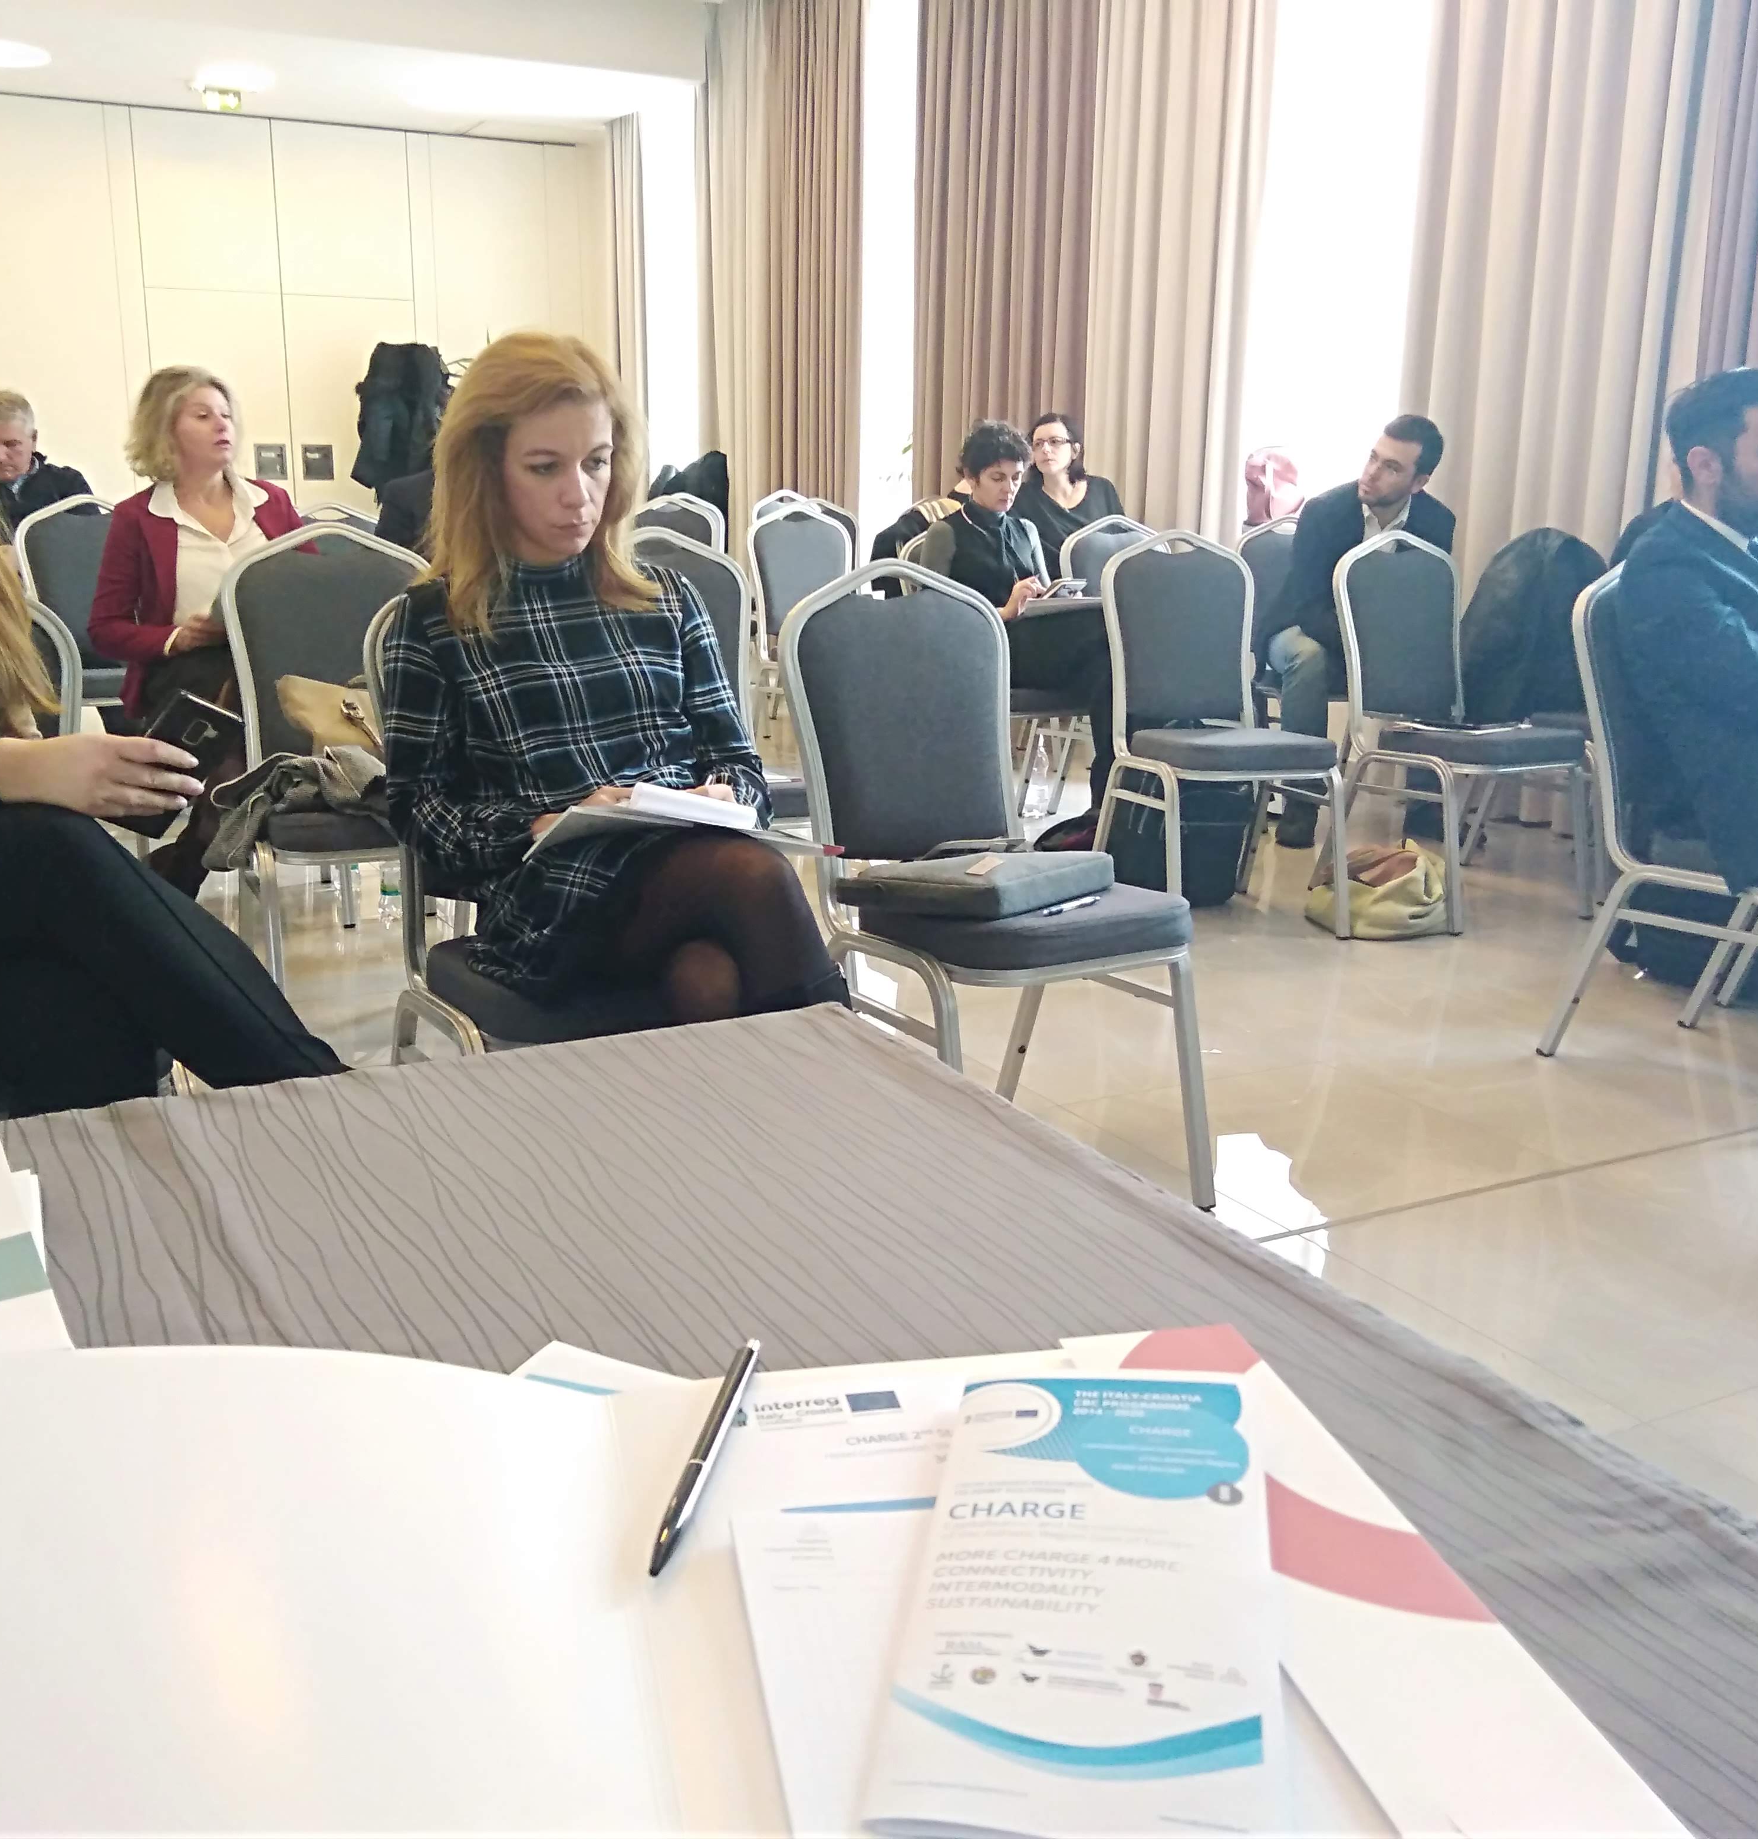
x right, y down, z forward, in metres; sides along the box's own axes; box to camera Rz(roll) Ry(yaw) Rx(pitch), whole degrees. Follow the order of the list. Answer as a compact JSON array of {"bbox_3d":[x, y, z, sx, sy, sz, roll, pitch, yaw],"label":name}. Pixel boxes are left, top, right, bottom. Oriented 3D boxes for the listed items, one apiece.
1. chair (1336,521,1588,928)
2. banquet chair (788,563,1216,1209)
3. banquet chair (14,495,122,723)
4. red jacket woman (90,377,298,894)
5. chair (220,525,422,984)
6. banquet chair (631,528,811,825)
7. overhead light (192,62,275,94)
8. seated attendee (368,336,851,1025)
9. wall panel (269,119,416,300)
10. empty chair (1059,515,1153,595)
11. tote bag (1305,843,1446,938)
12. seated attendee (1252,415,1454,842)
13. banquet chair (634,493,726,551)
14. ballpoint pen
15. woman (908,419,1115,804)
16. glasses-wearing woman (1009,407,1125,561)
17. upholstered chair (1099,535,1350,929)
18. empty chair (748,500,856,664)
[{"bbox_3d":[1.457,-0.494,4.983,0.440,0.930,0.585,-5,14,-25],"label":"chair"},{"bbox_3d":[0.165,-0.049,2.913,0.440,0.915,0.560,-7,16,-32],"label":"banquet chair"},{"bbox_3d":[-2.319,-0.744,5.806,0.440,0.930,0.585,-2,13,-14],"label":"banquet chair"},{"bbox_3d":[-1.495,-0.605,4.439,0.480,1.250,0.770,-5,14,-24],"label":"red jacket woman"},{"bbox_3d":[-1.054,-0.324,4.005,0.440,0.915,0.560,-5,14,-24],"label":"chair"},{"bbox_3d":[-0.374,-0.327,4.065,0.440,0.915,0.560,-5,14,-24],"label":"banquet chair"},{"bbox_3d":[-3.155,-4.121,9.708,0.420,0.080,0.420,-6,15,-29],"label":"overhead light"},{"bbox_3d":[-0.345,-0.111,2.466,0.500,1.225,0.750,-7,15,-29],"label":"seated attendee"},{"bbox_3d":[-3.097,-4.096,11.486,0.780,0.940,0.050,-6,15,-29],"label":"wall panel"},{"bbox_3d":[0.844,-0.718,5.829,0.440,0.915,0.560,-6,15,-28],"label":"empty chair"},{"bbox_3d":[1.216,-0.085,4.820,0.320,0.205,0.250,-2,13,-12],"label":"tote bag"},{"bbox_3d":[1.400,-0.841,5.745,0.580,1.210,0.750,-1,13,-8],"label":"seated attendee"},{"bbox_3d":[-0.758,-1.148,7.669,0.440,0.930,0.585,-3,14,-18],"label":"banquet chair"},{"bbox_3d":[-0.052,0.162,0.609,0.009,0.009,0.144,2,13,7],"label":"ballpoint pen"},{"bbox_3d":[0.408,-0.828,5.739,0.470,1.210,0.720,-9,16,-36],"label":"woman"},{"bbox_3d":[0.698,-1.140,7.000,0.490,1.260,0.760,-1,13,-10],"label":"glasses-wearing woman"},{"bbox_3d":[0.824,-0.459,4.790,0.440,0.930,0.585,-3,13,-16],"label":"upholstered chair"},{"bbox_3d":[-0.163,-0.991,7.027,0.440,0.930,0.585,-6,15,-27],"label":"empty chair"}]

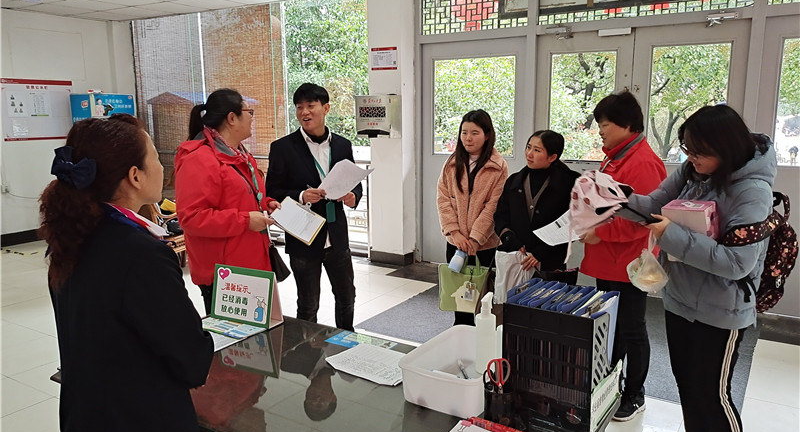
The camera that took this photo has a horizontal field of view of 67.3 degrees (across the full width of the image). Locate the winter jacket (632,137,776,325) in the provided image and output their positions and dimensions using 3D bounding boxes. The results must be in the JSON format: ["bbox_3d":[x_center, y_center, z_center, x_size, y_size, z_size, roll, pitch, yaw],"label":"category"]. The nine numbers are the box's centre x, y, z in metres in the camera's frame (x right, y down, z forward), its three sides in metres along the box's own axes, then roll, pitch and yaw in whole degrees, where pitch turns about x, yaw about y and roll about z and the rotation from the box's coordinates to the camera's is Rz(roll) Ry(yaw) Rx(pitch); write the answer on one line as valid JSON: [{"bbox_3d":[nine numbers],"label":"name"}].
[{"bbox_3d":[1.150,0.060,2.330,0.500,0.740,0.450,-1,10,-3],"label":"winter jacket"}]

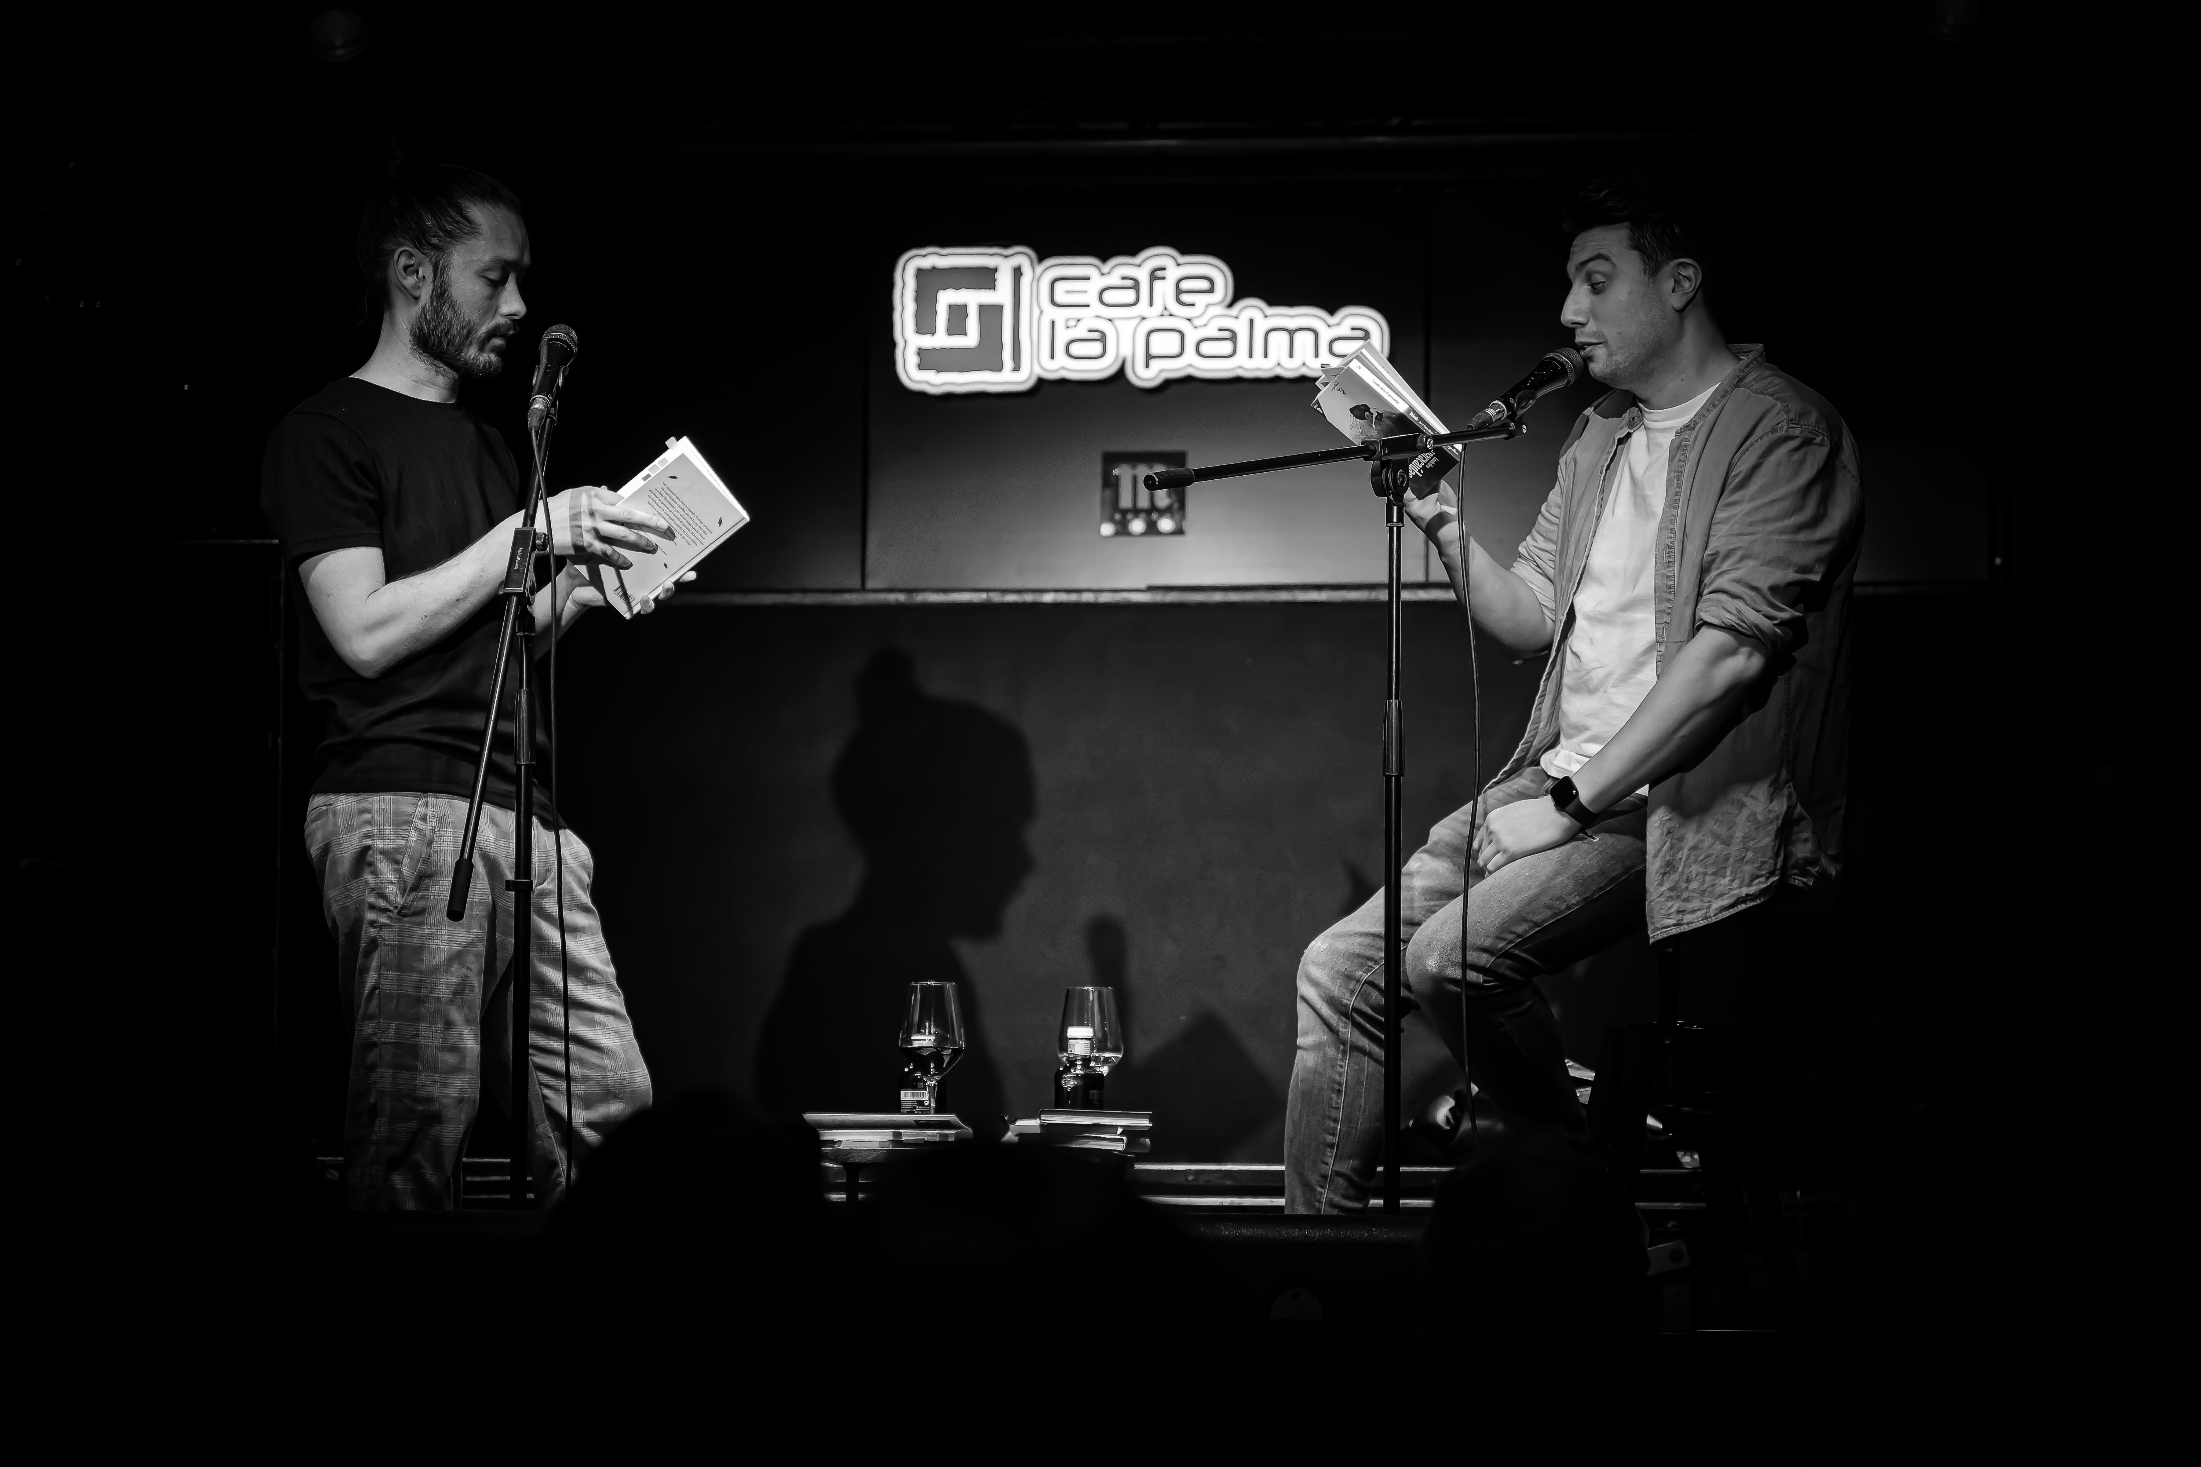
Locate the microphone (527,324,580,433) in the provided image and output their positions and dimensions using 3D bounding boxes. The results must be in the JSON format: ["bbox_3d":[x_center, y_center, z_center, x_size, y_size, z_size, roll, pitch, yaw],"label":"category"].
[{"bbox_3d":[-0.718,-0.467,8.148,0.053,0.190,0.053,10,-49,1],"label":"microphone"}]

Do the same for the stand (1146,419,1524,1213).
[{"bbox_3d":[0.304,0.264,7.790,0.560,1.386,0.790,-3,-6,42],"label":"stand"}]

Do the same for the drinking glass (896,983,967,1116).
[{"bbox_3d":[-0.218,0.424,8.100,0.086,0.208,0.086,0,-5,0],"label":"drinking glass"}]

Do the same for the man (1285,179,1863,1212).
[{"bbox_3d":[0.593,0.068,7.750,0.740,1.500,0.550,4,-6,-38],"label":"man"}]

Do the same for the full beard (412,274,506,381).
[{"bbox_3d":[-0.838,-0.535,8.200,0.110,0.130,0.135,12,1,25],"label":"full beard"}]

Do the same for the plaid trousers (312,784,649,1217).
[{"bbox_3d":[-0.782,0.522,7.820,0.400,0.930,0.420,-4,-6,40],"label":"plaid trousers"}]

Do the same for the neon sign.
[{"bbox_3d":[0.065,-0.635,9.600,0.770,0.230,0.060,0,-5,6],"label":"neon sign"}]

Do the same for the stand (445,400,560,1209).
[{"bbox_3d":[-0.749,0.256,7.953,0.540,1.405,0.610,0,-4,11],"label":"stand"}]

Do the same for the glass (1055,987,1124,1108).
[{"bbox_3d":[-0.012,0.427,8.450,0.091,0.169,0.091,1,-4,0],"label":"glass"}]

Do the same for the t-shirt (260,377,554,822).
[{"bbox_3d":[-0.877,-0.170,7.880,0.290,0.565,0.450,-3,-6,38],"label":"t-shirt"}]

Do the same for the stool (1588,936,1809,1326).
[{"bbox_3d":[0.738,0.600,8.085,0.450,0.766,0.450,1,-4,0],"label":"stool"}]

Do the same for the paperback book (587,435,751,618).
[{"bbox_3d":[-0.579,-0.269,8.160,0.205,0.135,0.070,-41,12,0],"label":"paperback book"}]

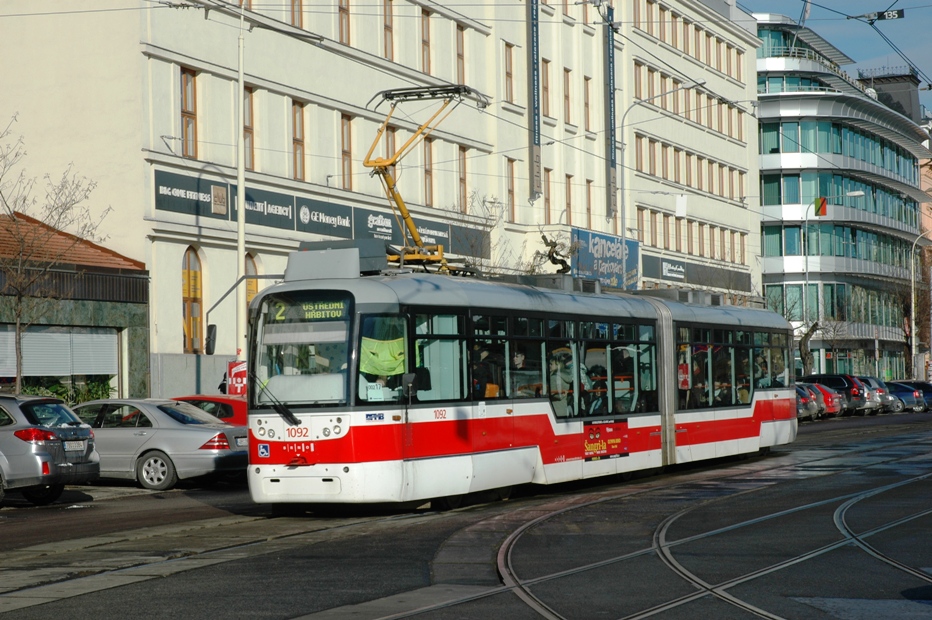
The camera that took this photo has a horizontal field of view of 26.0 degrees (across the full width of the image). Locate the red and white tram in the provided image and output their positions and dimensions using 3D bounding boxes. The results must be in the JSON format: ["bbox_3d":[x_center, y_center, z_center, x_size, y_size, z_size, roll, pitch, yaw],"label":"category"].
[{"bbox_3d":[2.203,1.282,37.339,2.500,3.500,22.600,-2,-2,23],"label":"red and white tram"}]

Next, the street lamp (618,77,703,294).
[{"bbox_3d":[6.621,-1.751,68.431,2.900,11.700,0.350,-2,-2,22],"label":"street lamp"}]

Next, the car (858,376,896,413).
[{"bbox_3d":[17.567,4.055,95.374,4.600,1.680,1.880,-2,-2,27],"label":"car"}]

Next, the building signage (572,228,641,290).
[{"bbox_3d":[6.197,-2.112,88.969,0.150,2.340,10.096,-2,-2,22],"label":"building signage"}]

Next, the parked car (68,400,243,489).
[{"bbox_3d":[-5.832,2.217,33.465,5.050,1.440,1.860,-2,-2,23],"label":"parked car"}]

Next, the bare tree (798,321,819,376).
[{"bbox_3d":[17.134,2.805,101.020,1.100,4.600,1.100,-2,-2,21],"label":"bare tree"}]

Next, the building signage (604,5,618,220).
[{"bbox_3d":[6.799,-9.279,93.806,0.200,9.664,0.950,-2,-2,22],"label":"building signage"}]

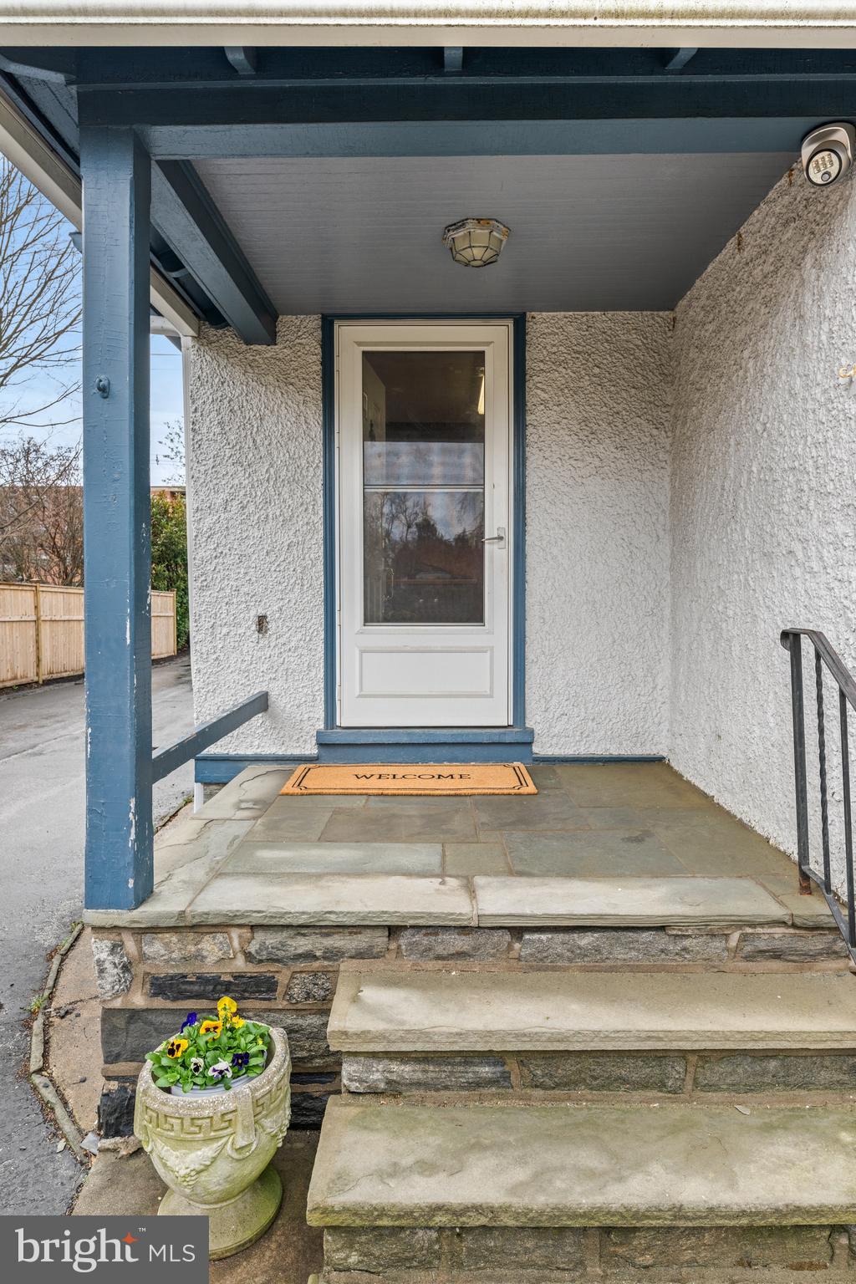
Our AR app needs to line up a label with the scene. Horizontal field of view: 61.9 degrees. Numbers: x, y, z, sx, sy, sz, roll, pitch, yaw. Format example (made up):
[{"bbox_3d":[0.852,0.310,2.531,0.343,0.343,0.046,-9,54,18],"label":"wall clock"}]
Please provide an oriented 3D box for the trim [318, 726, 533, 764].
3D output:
[{"bbox_3d":[-0.012,0.516,3.530,1.060,0.175,0.100,0,2,1],"label":"trim"}]

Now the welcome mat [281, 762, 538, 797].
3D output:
[{"bbox_3d":[-0.079,0.620,3.245,1.090,0.020,0.460,0,2,1],"label":"welcome mat"}]

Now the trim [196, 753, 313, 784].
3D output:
[{"bbox_3d":[-0.854,0.630,3.540,0.610,0.150,0.045,0,2,1],"label":"trim"}]

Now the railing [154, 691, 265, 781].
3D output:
[{"bbox_3d":[-0.832,0.345,2.817,0.042,0.090,1.430,0,4,1],"label":"railing"}]

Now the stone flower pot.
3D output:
[{"bbox_3d":[-0.521,1.214,1.763,0.365,0.355,0.365,0,2,1],"label":"stone flower pot"}]

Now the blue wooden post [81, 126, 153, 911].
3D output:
[{"bbox_3d":[-0.849,-0.316,1.969,0.136,2.080,0.130,0,2,1],"label":"blue wooden post"}]

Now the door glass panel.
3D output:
[{"bbox_3d":[-0.023,-0.771,3.570,0.620,1.375,0.030,0,2,1],"label":"door glass panel"}]

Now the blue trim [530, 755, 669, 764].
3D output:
[{"bbox_3d":[0.847,0.581,3.530,0.665,0.050,0.035,0,2,1],"label":"blue trim"}]

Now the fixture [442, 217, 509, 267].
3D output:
[{"bbox_3d":[0.184,-1.511,2.730,0.255,0.120,0.255,0,2,1],"label":"fixture"}]

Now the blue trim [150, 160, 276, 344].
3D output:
[{"bbox_3d":[-0.824,-1.476,2.719,0.145,0.160,1.480,0,2,1],"label":"blue trim"}]

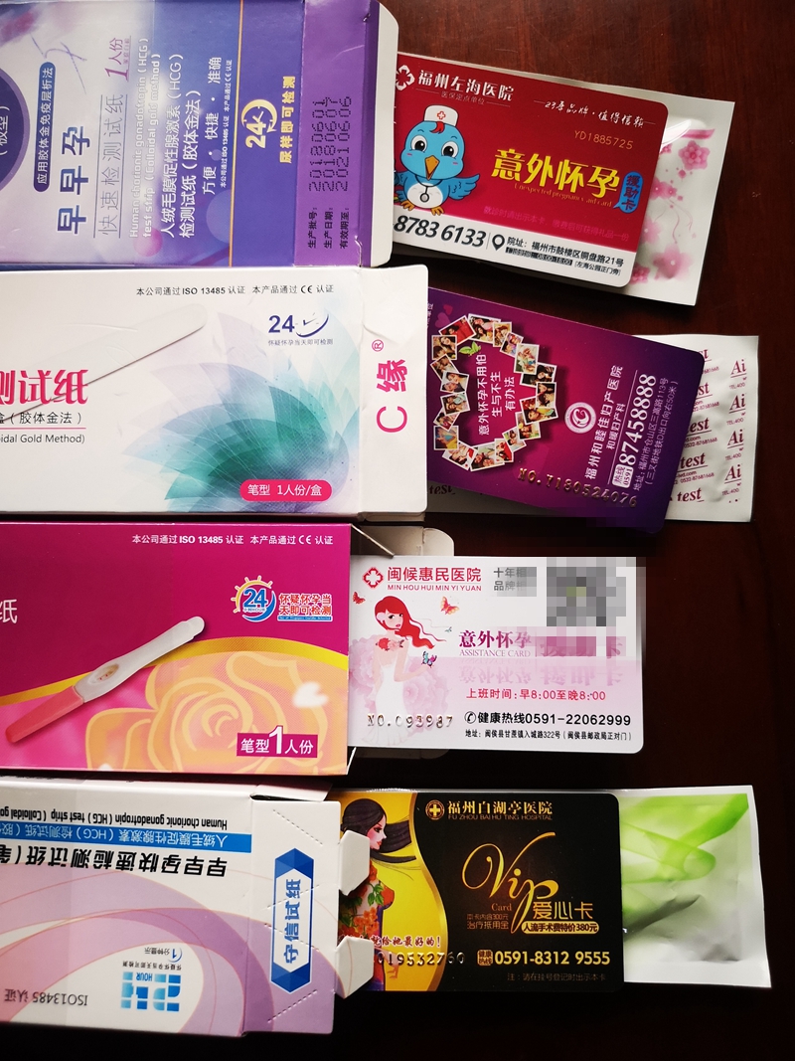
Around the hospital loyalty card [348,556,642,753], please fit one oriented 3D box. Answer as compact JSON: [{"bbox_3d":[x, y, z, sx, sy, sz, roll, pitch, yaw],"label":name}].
[{"bbox_3d":[0.025,0.034,0.233,0.086,0.001,0.054,0,87,4],"label":"hospital loyalty card"}]

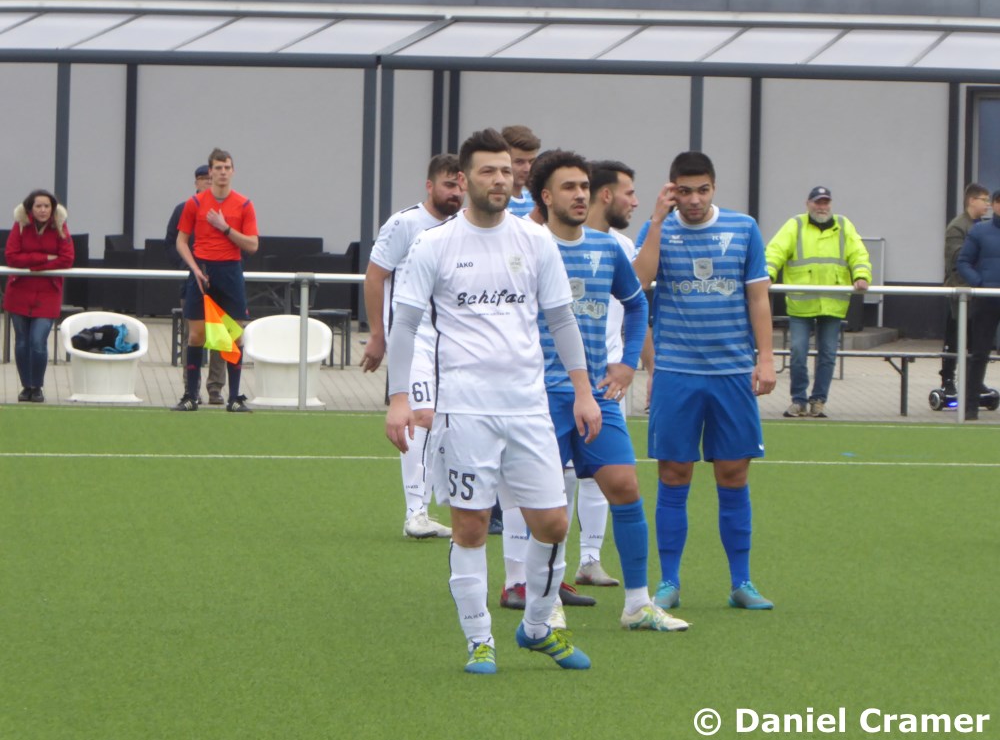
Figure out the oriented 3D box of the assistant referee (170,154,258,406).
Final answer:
[{"bbox_3d":[-2.038,-0.650,71.814,0.600,1.874,0.400,1,1,-3],"label":"assistant referee"}]

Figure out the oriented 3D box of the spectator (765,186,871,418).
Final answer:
[{"bbox_3d":[2.360,-0.511,74.517,0.760,1.699,0.450,1,1,-8],"label":"spectator"}]

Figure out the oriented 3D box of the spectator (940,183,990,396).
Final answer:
[{"bbox_3d":[3.606,-0.622,77.486,0.360,1.639,0.450,2,1,42],"label":"spectator"}]

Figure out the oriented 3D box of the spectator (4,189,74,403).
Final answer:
[{"bbox_3d":[-3.392,-0.550,73.826,0.500,1.543,0.420,1,1,-8],"label":"spectator"}]

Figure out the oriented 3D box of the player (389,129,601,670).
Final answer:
[{"bbox_3d":[-0.022,0.095,33.708,0.640,1.808,0.460,1,1,-18],"label":"player"}]

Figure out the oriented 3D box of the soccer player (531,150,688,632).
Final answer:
[{"bbox_3d":[0.395,0.067,37.174,0.540,1.762,0.420,1,1,-30],"label":"soccer player"}]

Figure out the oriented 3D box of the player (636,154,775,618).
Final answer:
[{"bbox_3d":[0.802,0.033,39.303,0.550,1.773,0.400,1,1,-8],"label":"player"}]

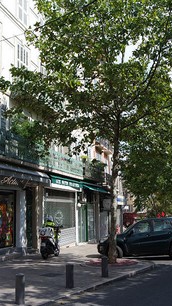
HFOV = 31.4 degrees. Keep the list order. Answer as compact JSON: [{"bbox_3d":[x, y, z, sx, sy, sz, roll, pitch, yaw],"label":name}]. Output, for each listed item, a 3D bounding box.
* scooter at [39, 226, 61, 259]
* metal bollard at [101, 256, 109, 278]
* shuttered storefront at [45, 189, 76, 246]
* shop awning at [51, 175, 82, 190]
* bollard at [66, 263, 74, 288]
[{"bbox_3d":[-1.467,3.773,13.046,0.700,1.180,1.800,-6,-12,23],"label":"scooter"},{"bbox_3d":[0.512,3.106,8.363,0.170,0.520,0.170,-6,-11,20],"label":"metal bollard"},{"bbox_3d":[-1.323,3.583,16.953,0.200,3.063,4.085,-6,-11,20],"label":"shuttered storefront"},{"bbox_3d":[-1.150,1.770,17.264,0.450,0.620,4.187,-6,-11,20],"label":"shop awning"},{"bbox_3d":[-0.363,2.861,7.177,0.170,0.520,0.170,-6,-11,20],"label":"bollard"}]

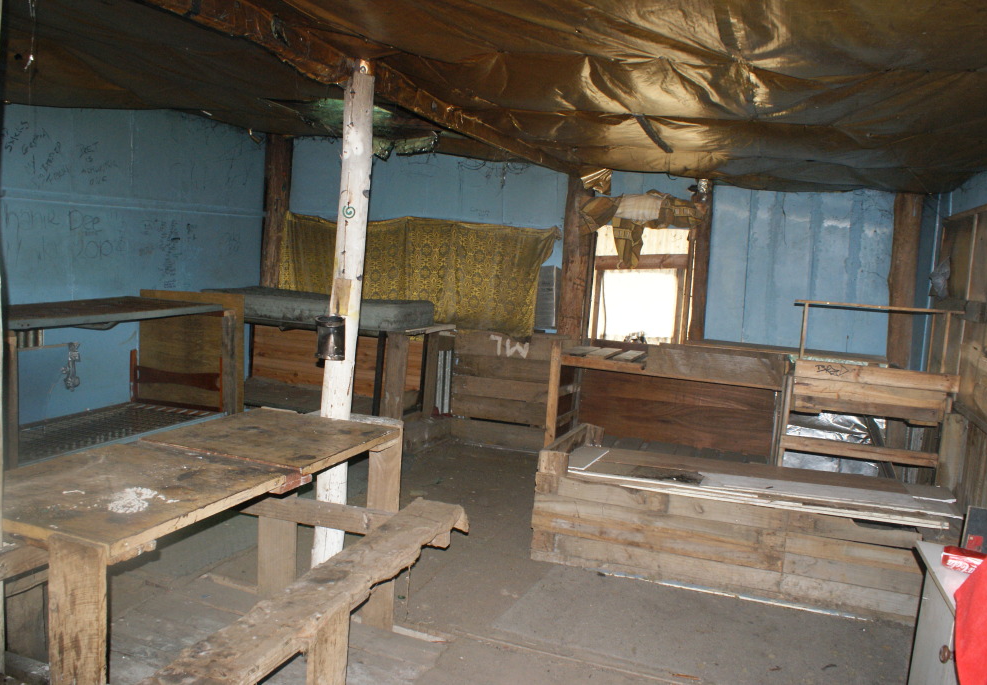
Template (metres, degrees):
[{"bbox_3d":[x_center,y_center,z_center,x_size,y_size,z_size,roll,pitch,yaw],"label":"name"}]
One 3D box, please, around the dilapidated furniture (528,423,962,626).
[{"bbox_3d":[1.261,0.891,4.046,1.927,0.573,0.870,5,6,20],"label":"dilapidated furniture"}]

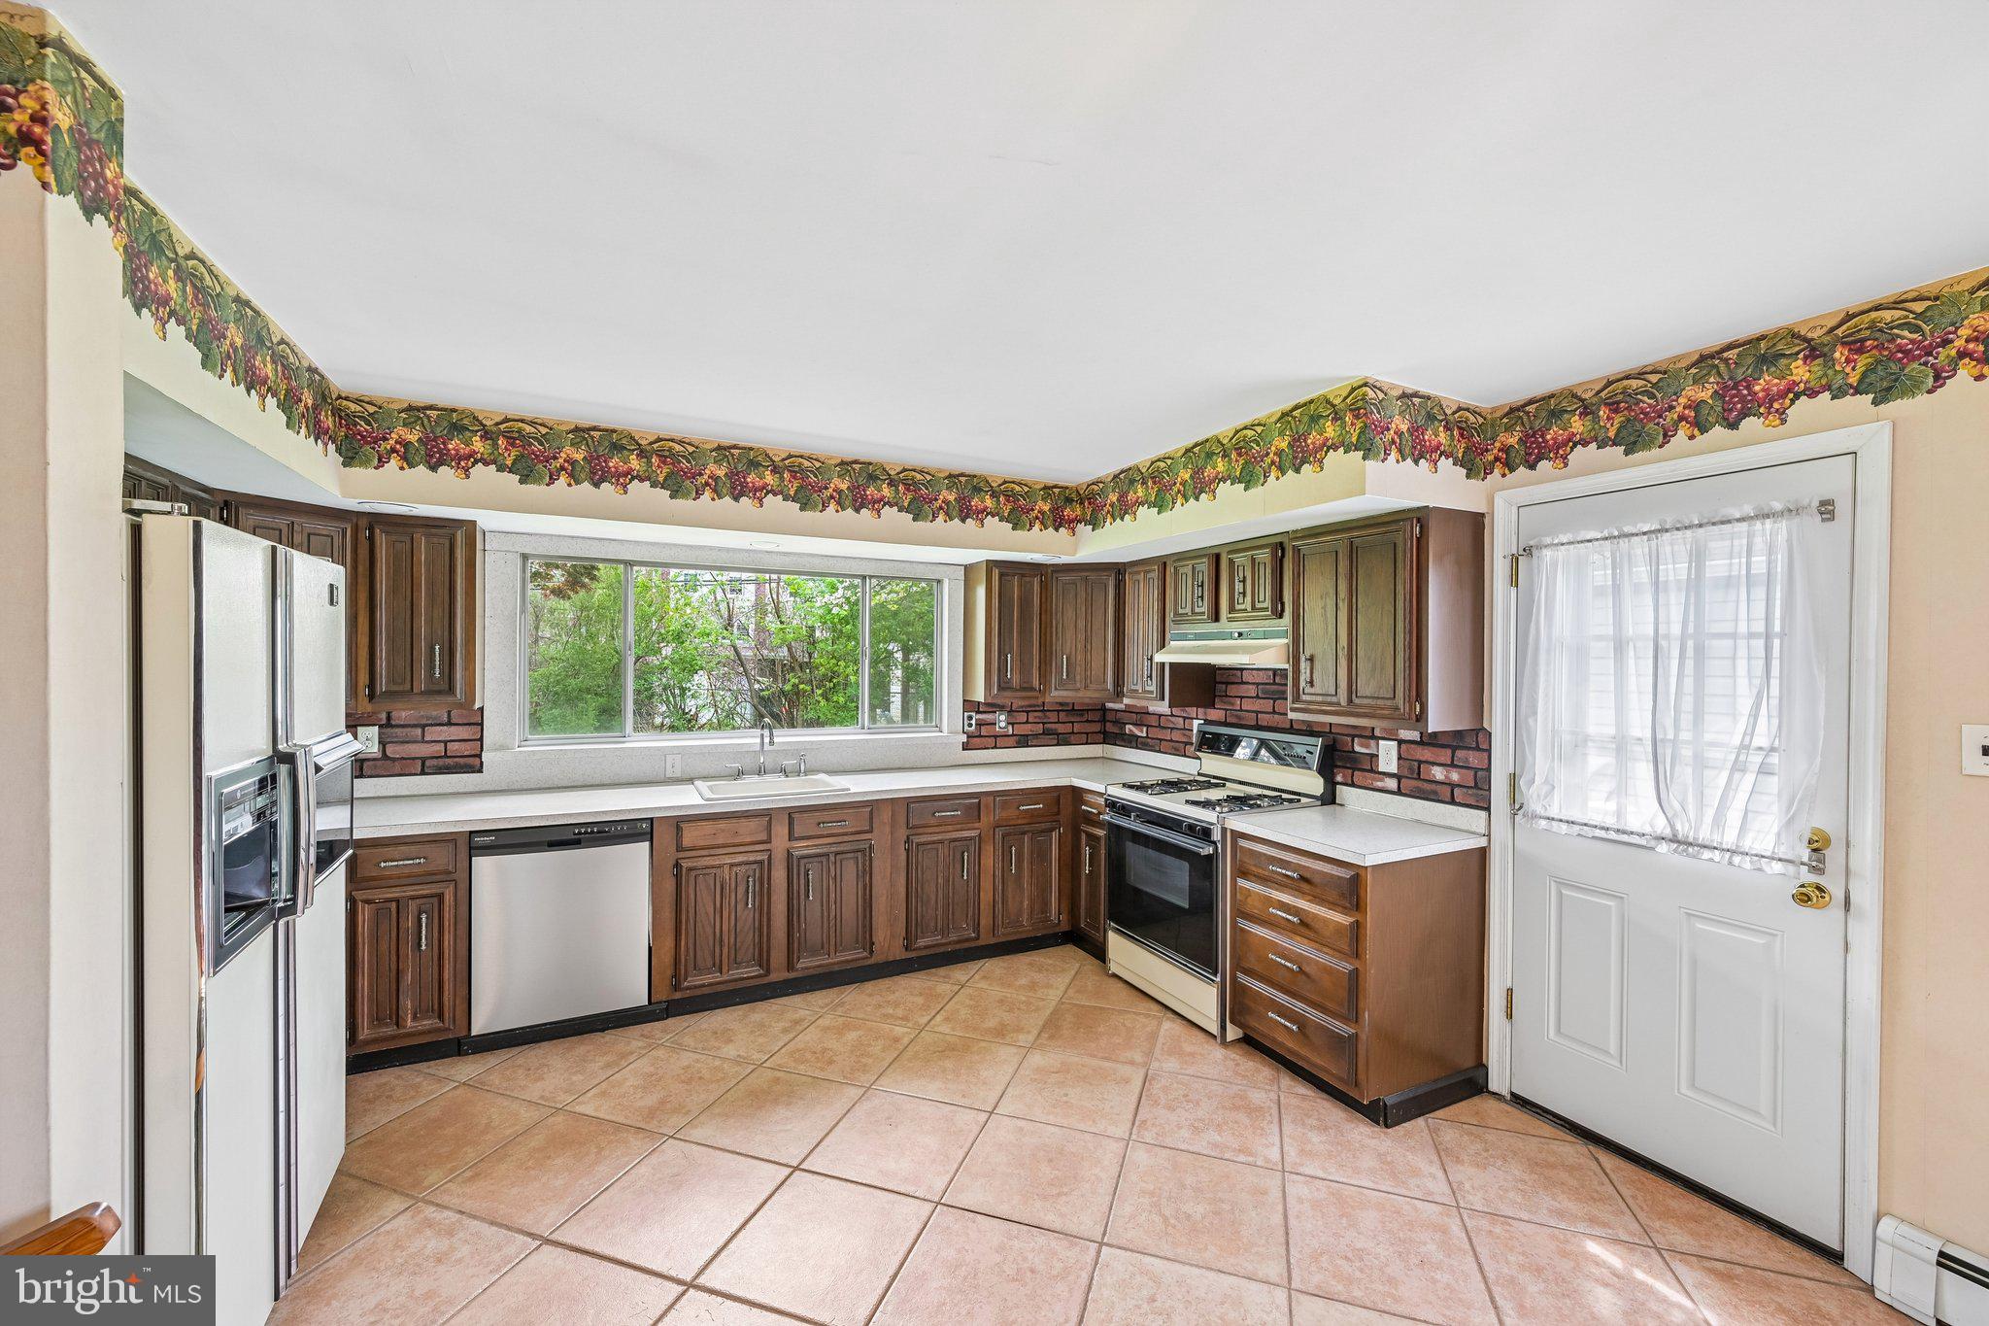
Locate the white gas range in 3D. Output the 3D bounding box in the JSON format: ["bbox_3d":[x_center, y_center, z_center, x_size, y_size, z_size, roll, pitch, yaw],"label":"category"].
[{"bbox_3d":[0.987,0.921,3.543,0.670,1.205,0.765,0,0,-26],"label":"white gas range"}]

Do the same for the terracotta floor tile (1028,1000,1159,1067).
[{"bbox_3d":[0.433,1.530,3.197,0.455,0.010,0.455,1,0,19],"label":"terracotta floor tile"}]

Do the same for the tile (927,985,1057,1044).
[{"bbox_3d":[0.000,1.524,3.341,0.457,0.010,0.457,0,0,19],"label":"tile"}]

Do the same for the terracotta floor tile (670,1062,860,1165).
[{"bbox_3d":[-0.736,1.520,2.613,0.457,0.010,0.457,0,0,19],"label":"terracotta floor tile"}]

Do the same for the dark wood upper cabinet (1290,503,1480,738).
[{"bbox_3d":[1.467,-0.146,2.945,0.350,0.764,0.600,0,0,-26],"label":"dark wood upper cabinet"}]

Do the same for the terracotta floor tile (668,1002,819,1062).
[{"bbox_3d":[-1.028,1.516,3.200,0.455,0.010,0.455,1,0,19],"label":"terracotta floor tile"}]

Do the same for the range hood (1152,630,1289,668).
[{"bbox_3d":[1.131,-0.068,3.603,0.465,0.162,0.755,1,0,-27],"label":"range hood"}]

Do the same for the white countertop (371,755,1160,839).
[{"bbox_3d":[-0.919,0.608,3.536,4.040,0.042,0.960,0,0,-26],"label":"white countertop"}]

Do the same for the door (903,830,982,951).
[{"bbox_3d":[-0.241,1.082,3.710,0.370,0.533,0.025,0,0,-26],"label":"door"}]

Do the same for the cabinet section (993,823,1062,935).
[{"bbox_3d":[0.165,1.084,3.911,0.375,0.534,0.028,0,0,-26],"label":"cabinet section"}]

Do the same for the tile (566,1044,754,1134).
[{"bbox_3d":[-1.161,1.505,2.737,0.452,0.010,0.452,0,0,19],"label":"tile"}]

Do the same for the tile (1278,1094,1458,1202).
[{"bbox_3d":[1.163,1.538,2.465,0.455,0.010,0.455,1,0,19],"label":"tile"}]

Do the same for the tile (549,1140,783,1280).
[{"bbox_3d":[-0.885,1.520,2.174,0.457,0.010,0.457,0,0,19],"label":"tile"}]

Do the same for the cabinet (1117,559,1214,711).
[{"bbox_3d":[0.931,-0.162,4.148,0.330,0.780,0.392,1,0,-27],"label":"cabinet"}]

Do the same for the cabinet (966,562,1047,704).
[{"bbox_3d":[0.068,-0.170,4.457,0.390,0.780,0.310,1,0,-27],"label":"cabinet"}]

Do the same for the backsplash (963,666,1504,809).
[{"bbox_3d":[0.816,0.271,3.659,0.990,0.496,2.415,1,0,-27],"label":"backsplash"}]

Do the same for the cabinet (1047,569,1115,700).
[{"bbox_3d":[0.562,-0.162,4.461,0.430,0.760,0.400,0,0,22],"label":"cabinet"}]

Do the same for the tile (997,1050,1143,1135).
[{"bbox_3d":[0.286,1.529,2.759,0.455,0.010,0.455,1,0,19],"label":"tile"}]

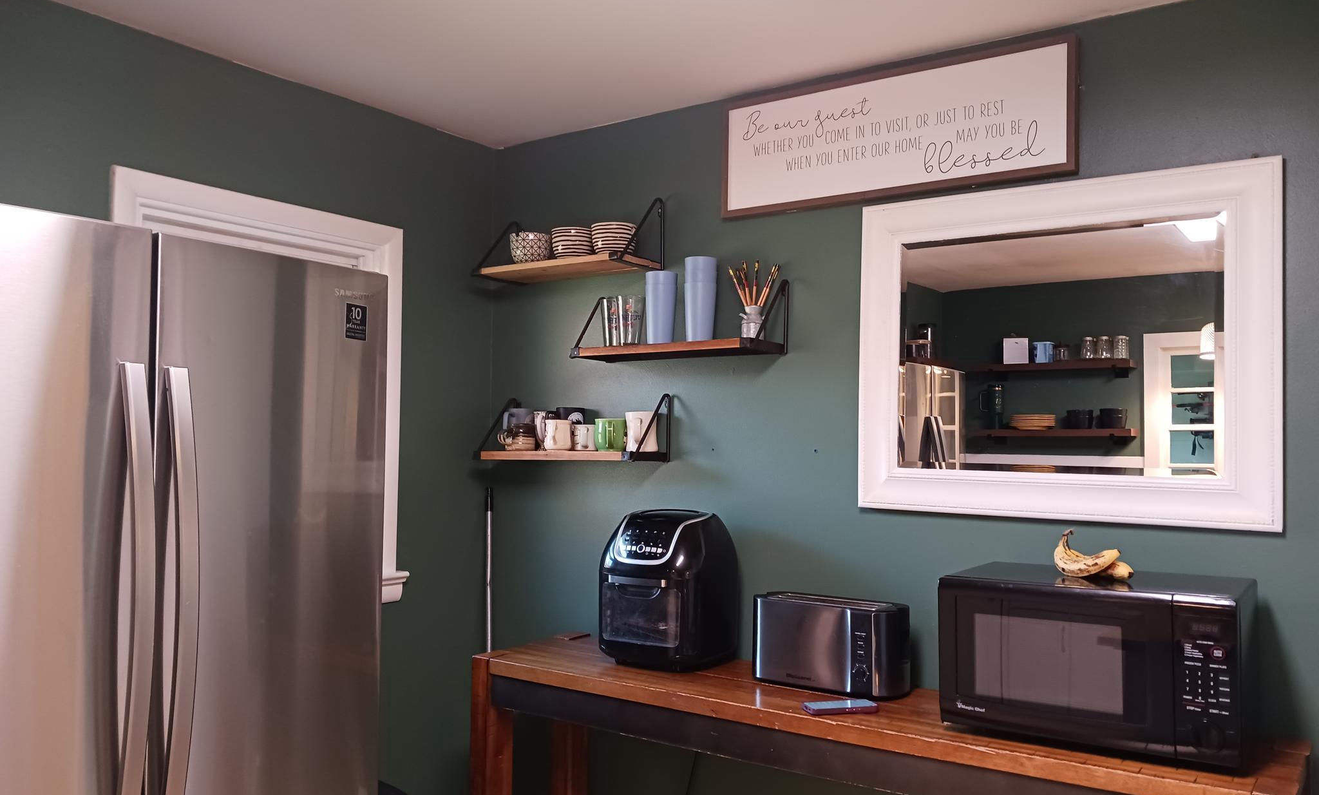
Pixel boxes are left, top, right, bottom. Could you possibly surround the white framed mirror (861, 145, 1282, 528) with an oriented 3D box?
[{"bbox_3d":[0.881,-0.106,2.328,0.909,0.756,0.045,0,-3,35],"label":"white framed mirror"}]

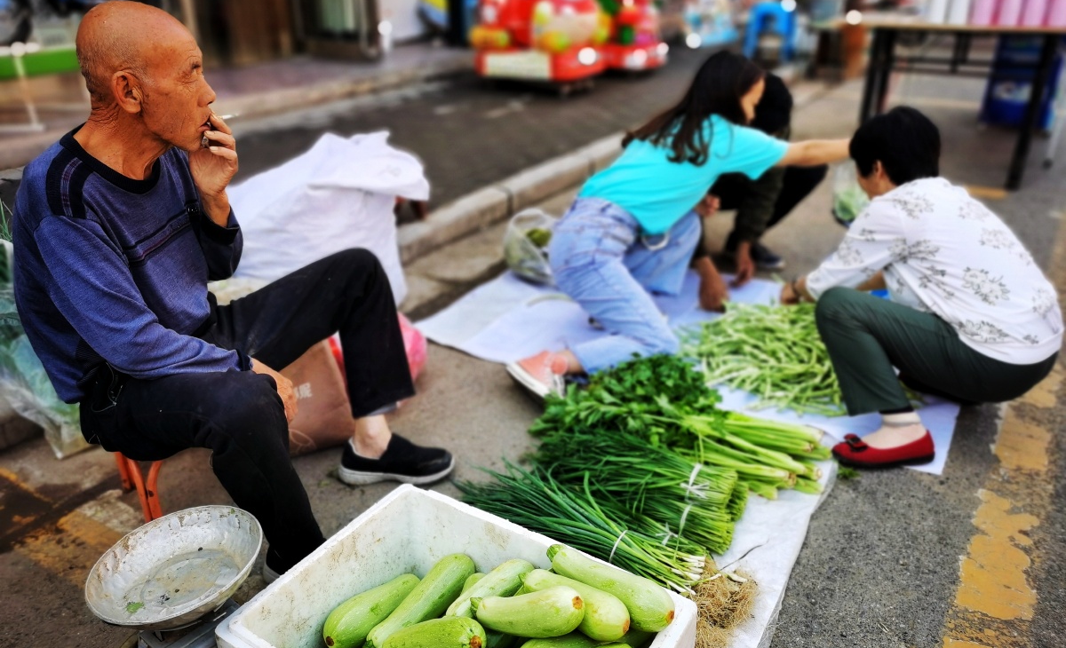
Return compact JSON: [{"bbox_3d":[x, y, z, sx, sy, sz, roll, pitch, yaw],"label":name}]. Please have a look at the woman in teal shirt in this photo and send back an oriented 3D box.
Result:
[{"bbox_3d":[0.435,-0.346,2.465,1.090,0.860,0.520,-10,28,-19],"label":"woman in teal shirt"}]

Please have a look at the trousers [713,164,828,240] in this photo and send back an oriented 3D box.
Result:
[{"bbox_3d":[0.860,-0.502,3.158,0.470,0.400,0.440,3,27,5],"label":"trousers"}]

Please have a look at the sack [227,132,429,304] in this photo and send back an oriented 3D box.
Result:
[{"bbox_3d":[-0.660,-0.310,2.661,0.660,0.580,0.450,0,27,0],"label":"sack"}]

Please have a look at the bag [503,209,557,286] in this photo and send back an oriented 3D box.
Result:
[{"bbox_3d":[0.012,-0.287,3.030,0.230,0.250,0.220,0,27,0],"label":"bag"}]

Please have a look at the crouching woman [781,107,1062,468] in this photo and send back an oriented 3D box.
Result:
[{"bbox_3d":[0.985,-0.154,2.102,0.720,0.820,0.560,10,28,19],"label":"crouching woman"}]

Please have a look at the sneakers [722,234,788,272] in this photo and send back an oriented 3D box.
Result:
[{"bbox_3d":[0.840,-0.314,3.252,0.250,0.100,0.270,-7,27,-13],"label":"sneakers"}]

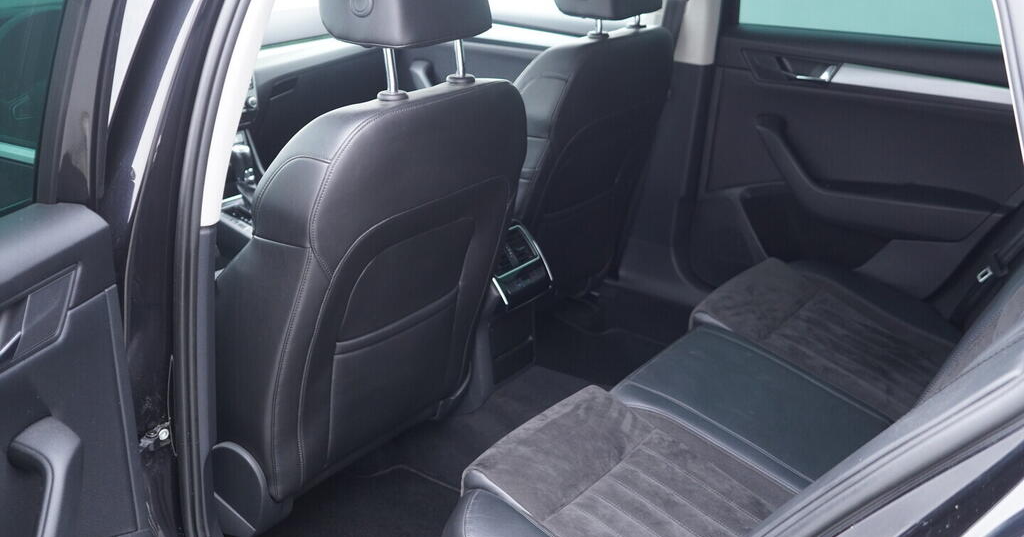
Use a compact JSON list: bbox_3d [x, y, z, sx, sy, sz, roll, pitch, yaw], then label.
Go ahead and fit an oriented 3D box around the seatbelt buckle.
[{"bbox_3d":[0.977,0.004,2.086,0.020,0.067,0.047,15,47,-28],"label":"seatbelt buckle"}]

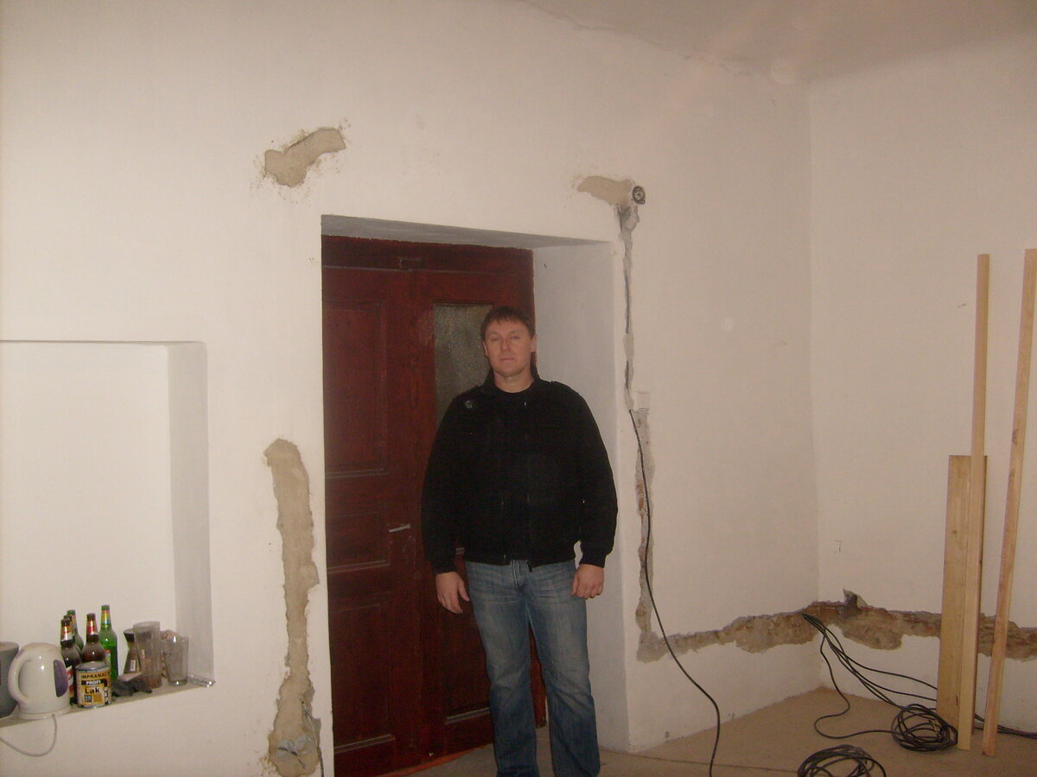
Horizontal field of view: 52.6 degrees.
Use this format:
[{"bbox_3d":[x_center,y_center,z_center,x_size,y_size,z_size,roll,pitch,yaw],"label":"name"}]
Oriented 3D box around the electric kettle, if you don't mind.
[{"bbox_3d":[-1.448,0.880,3.167,0.150,0.210,0.210,-1,0,27],"label":"electric kettle"}]

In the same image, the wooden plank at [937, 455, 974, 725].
[{"bbox_3d":[2.062,0.947,4.879,0.026,1.264,0.160,11,-8,-44],"label":"wooden plank"}]

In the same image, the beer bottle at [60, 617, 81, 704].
[{"bbox_3d":[-1.411,0.854,3.277,0.068,0.260,0.068,-1,0,-23],"label":"beer bottle"}]

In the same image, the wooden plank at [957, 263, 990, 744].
[{"bbox_3d":[2.056,0.479,4.728,0.030,2.229,0.048,13,-11,-44],"label":"wooden plank"}]

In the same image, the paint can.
[{"bbox_3d":[-1.324,0.923,3.263,0.100,0.117,0.100,-1,0,-22],"label":"paint can"}]

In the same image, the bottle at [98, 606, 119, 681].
[{"bbox_3d":[-1.366,0.852,3.478,0.067,0.260,0.067,-1,0,-21],"label":"bottle"}]

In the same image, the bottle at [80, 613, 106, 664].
[{"bbox_3d":[-1.359,0.852,3.345,0.068,0.260,0.068,-1,0,-22],"label":"bottle"}]

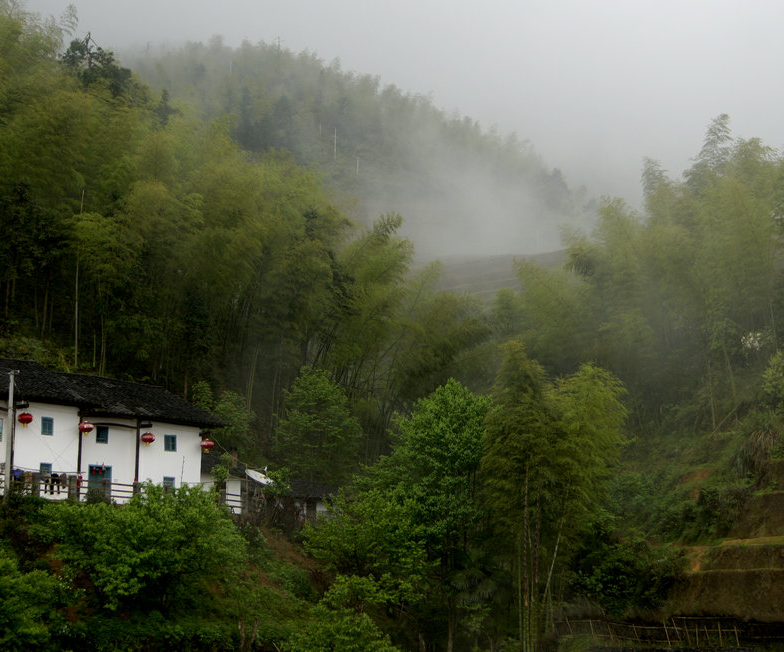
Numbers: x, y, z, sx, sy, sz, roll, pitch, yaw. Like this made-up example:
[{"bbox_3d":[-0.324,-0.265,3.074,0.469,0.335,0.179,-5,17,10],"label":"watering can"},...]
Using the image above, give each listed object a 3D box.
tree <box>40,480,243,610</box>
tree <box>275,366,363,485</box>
[{"bbox_3d":[-10.962,9.771,72.000,8.600,5.700,7.000,0,-10,0],"label":"tree"},{"bbox_3d":[-4.368,6.270,97.000,5.200,7.800,5.200,0,-10,0],"label":"tree"}]

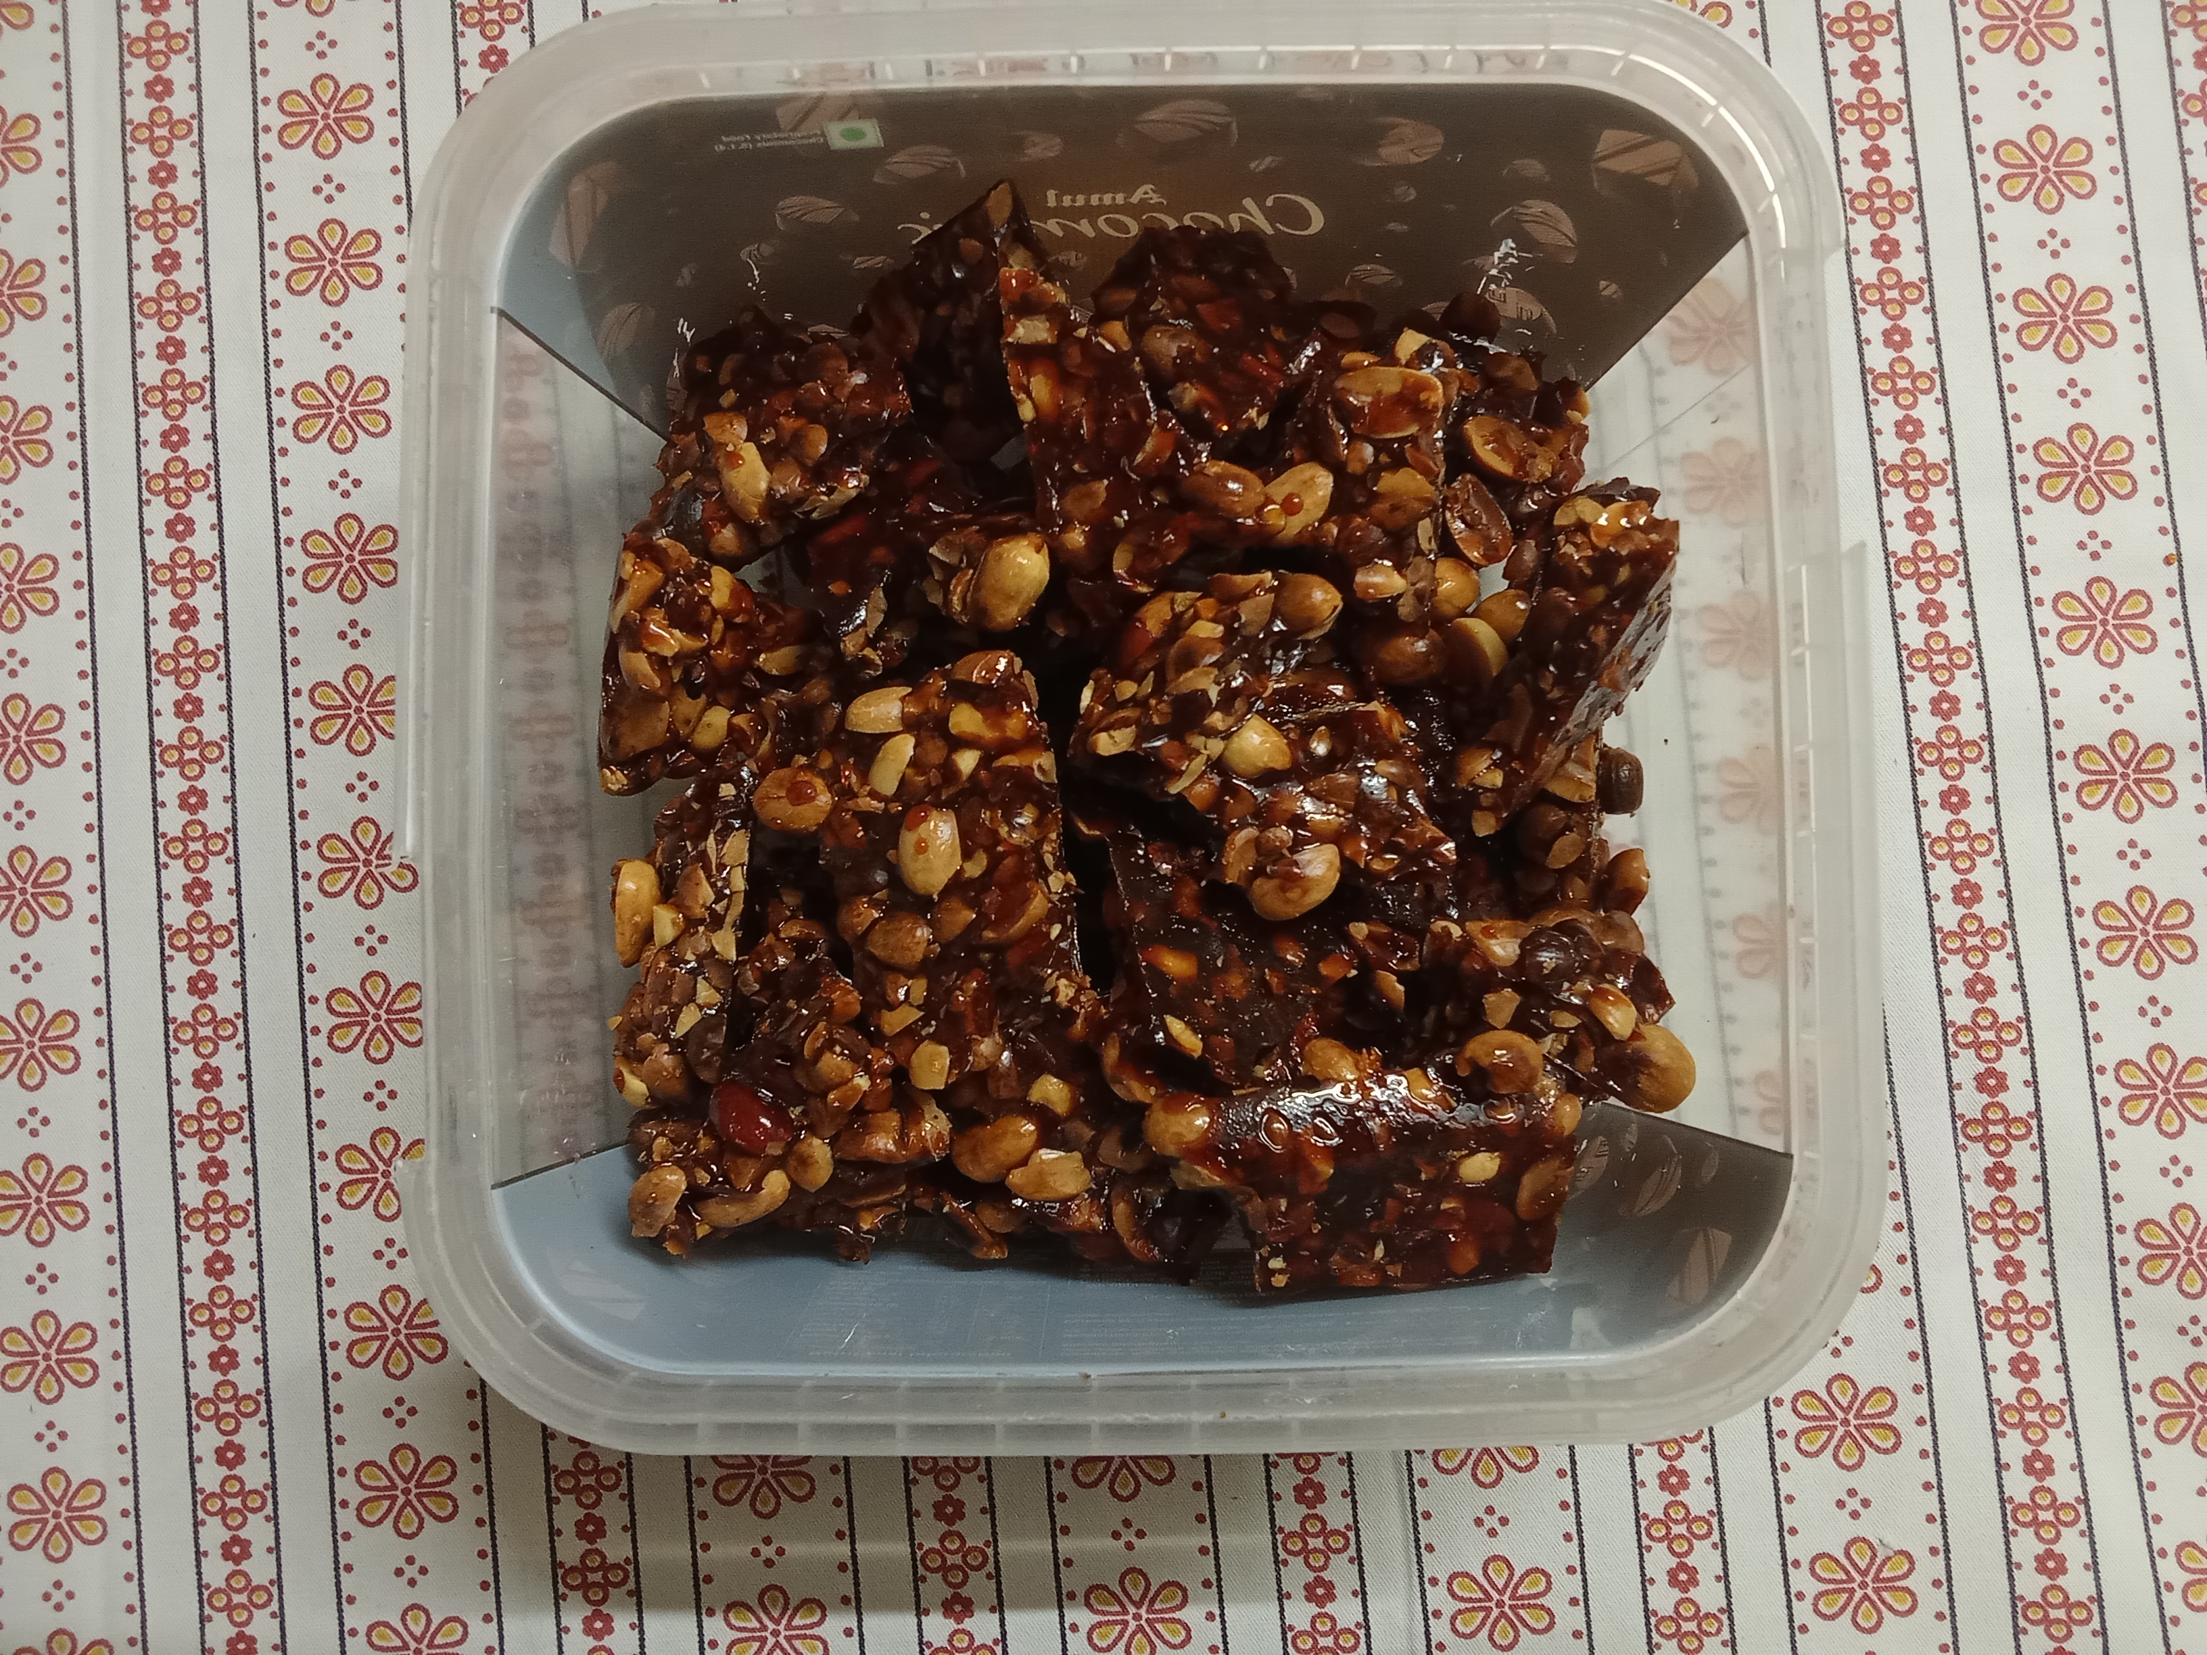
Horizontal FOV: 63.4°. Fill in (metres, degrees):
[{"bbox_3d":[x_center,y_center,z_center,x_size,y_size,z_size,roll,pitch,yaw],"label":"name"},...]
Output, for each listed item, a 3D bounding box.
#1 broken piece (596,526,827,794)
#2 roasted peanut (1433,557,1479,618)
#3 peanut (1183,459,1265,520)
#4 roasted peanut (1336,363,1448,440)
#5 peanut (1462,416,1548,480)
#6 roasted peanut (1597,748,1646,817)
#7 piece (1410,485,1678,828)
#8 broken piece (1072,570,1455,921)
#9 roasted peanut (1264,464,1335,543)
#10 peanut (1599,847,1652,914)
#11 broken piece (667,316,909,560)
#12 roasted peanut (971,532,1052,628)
[{"bbox_3d":[-0.048,-0.020,0.216,0.026,0.014,0.029,6,87,-5],"label":"broken piece"},{"bbox_3d":[0.043,-0.029,0.218,0.007,0.007,0.008,-6,86,0],"label":"roasted peanut"},{"bbox_3d":[0.014,-0.040,0.213,0.010,0.006,0.006,22,86,2],"label":"peanut"},{"bbox_3d":[0.034,-0.051,0.212,0.013,0.007,0.009,10,86,1],"label":"roasted peanut"},{"bbox_3d":[0.049,-0.046,0.216,0.011,0.006,0.007,37,87,3],"label":"peanut"},{"bbox_3d":[0.065,-0.006,0.223,0.007,0.007,0.009,0,86,1],"label":"roasted peanut"},{"bbox_3d":[0.053,-0.020,0.217,0.019,0.019,0.036,25,86,2],"label":"piece"},{"bbox_3d":[0.019,-0.010,0.211,0.033,0.016,0.040,-38,86,-2],"label":"broken piece"},{"bbox_3d":[0.023,-0.039,0.213,0.007,0.007,0.011,41,87,3],"label":"roasted peanut"},{"bbox_3d":[0.065,0.007,0.223,0.007,0.007,0.009,24,86,2],"label":"peanut"},{"bbox_3d":[-0.040,-0.049,0.222,0.028,0.015,0.028,-5,102,1],"label":"broken piece"},{"bbox_3d":[-0.011,-0.030,0.215,0.009,0.008,0.012,27,86,3],"label":"roasted peanut"}]

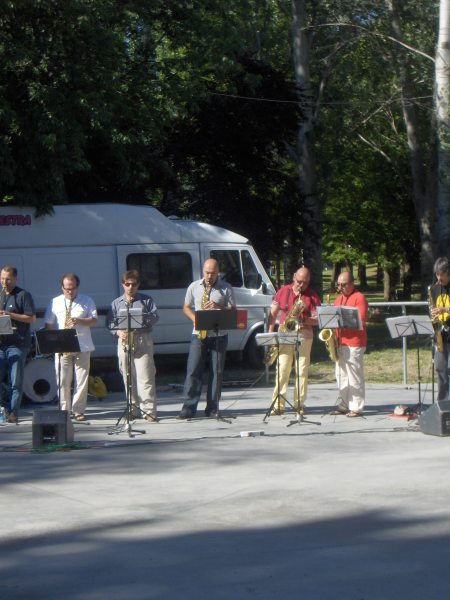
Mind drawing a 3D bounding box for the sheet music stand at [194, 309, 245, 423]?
[{"bbox_3d":[-0.062,0.727,16.028,0.540,1.240,0.480,-1,2,0],"label":"sheet music stand"}]

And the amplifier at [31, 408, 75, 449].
[{"bbox_3d":[-1.718,1.274,14.194,0.360,0.340,0.460,-1,2,3],"label":"amplifier"}]

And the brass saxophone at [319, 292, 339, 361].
[{"bbox_3d":[1.165,0.301,15.850,0.200,0.750,0.280,0,11,37],"label":"brass saxophone"}]

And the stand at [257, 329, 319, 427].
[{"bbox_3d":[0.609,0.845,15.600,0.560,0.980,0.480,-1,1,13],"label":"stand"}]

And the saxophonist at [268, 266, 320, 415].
[{"bbox_3d":[0.789,0.467,16.370,0.560,1.700,0.450,-1,2,-5],"label":"saxophonist"}]

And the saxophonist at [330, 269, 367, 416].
[{"bbox_3d":[1.448,0.483,16.271,0.500,1.650,0.400,0,3,38],"label":"saxophonist"}]

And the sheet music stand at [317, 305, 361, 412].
[{"bbox_3d":[1.255,0.691,15.650,0.520,1.230,0.450,0,1,19],"label":"sheet music stand"}]

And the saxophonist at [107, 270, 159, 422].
[{"bbox_3d":[-1.043,0.513,16.120,0.570,1.700,0.450,-1,2,-3],"label":"saxophonist"}]

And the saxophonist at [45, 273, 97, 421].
[{"bbox_3d":[-1.745,0.517,16.050,0.600,1.660,0.460,-1,1,13],"label":"saxophonist"}]

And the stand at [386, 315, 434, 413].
[{"bbox_3d":[2.130,0.736,16.230,0.530,1.120,0.450,-1,2,11],"label":"stand"}]

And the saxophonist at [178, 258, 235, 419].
[{"bbox_3d":[-0.208,0.426,15.950,0.610,1.780,0.480,-1,1,1],"label":"saxophonist"}]

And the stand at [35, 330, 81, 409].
[{"bbox_3d":[-1.816,0.829,15.500,0.520,1.030,0.460,0,1,16],"label":"stand"}]

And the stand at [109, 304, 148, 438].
[{"bbox_3d":[-1.028,0.721,15.300,0.520,1.280,0.460,-1,1,3],"label":"stand"}]

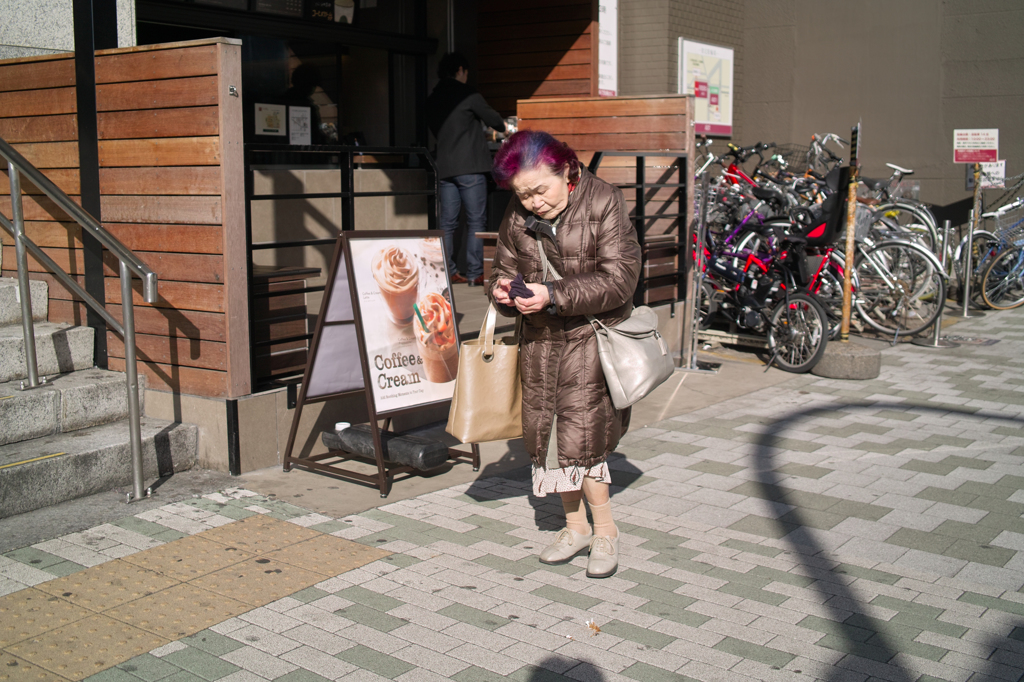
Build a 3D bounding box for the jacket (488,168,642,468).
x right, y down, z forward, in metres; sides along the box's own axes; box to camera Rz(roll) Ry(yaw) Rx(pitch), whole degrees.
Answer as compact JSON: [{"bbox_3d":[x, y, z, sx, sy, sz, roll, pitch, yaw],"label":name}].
[{"bbox_3d":[0.164,-0.074,3.650,0.460,0.910,0.390,4,9,28],"label":"jacket"}]

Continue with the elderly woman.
[{"bbox_3d":[0.165,0.030,3.670,0.450,1.370,0.410,4,9,28],"label":"elderly woman"}]

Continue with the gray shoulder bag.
[{"bbox_3d":[0.288,-0.057,3.590,0.420,0.500,0.200,-5,9,-30],"label":"gray shoulder bag"}]

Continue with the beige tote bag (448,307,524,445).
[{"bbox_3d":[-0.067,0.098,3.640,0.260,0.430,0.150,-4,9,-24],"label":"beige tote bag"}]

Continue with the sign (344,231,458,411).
[{"bbox_3d":[-0.403,-0.081,4.630,0.030,0.680,0.500,-9,-1,41],"label":"sign"}]

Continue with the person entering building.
[{"bbox_3d":[-0.339,-1.277,8.680,0.500,1.700,0.420,7,10,41],"label":"person entering building"}]

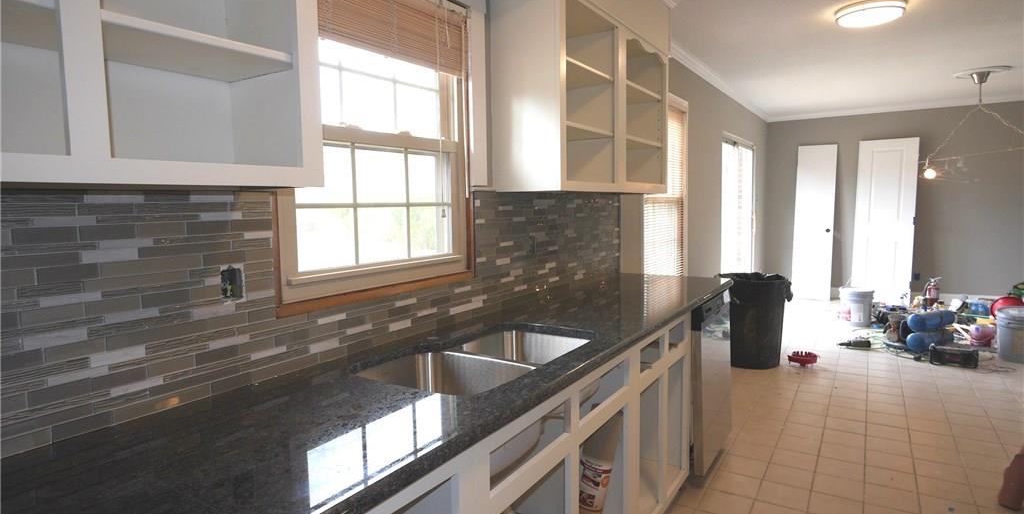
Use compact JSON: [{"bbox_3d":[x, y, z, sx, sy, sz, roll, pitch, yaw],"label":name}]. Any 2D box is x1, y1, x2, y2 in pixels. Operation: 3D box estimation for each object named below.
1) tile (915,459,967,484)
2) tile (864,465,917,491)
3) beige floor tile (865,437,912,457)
[{"bbox_3d":[2.126,1.065,2.648,0.200,0.010,0.200,3,7,34],"label":"tile"},{"bbox_3d":[1.824,1.073,2.573,0.200,0.010,0.200,3,7,32],"label":"tile"},{"bbox_3d":[2.061,1.038,2.914,0.200,0.010,0.200,3,7,34],"label":"beige floor tile"}]

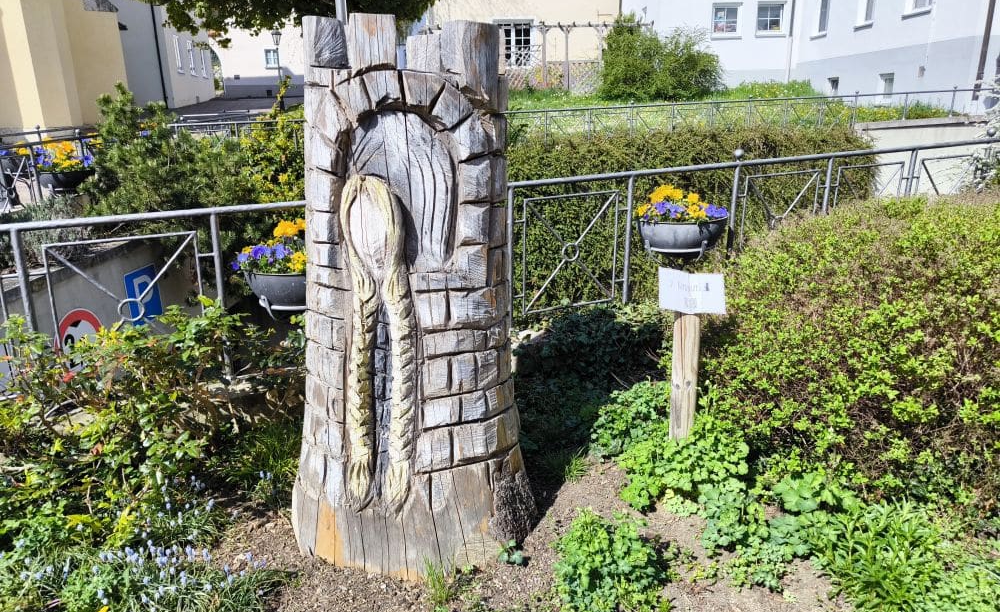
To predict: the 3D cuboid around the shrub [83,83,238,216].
[{"bbox_3d":[-3.428,-1.489,7.036,1.650,1.500,1.500,-8,16,-24],"label":"shrub"}]

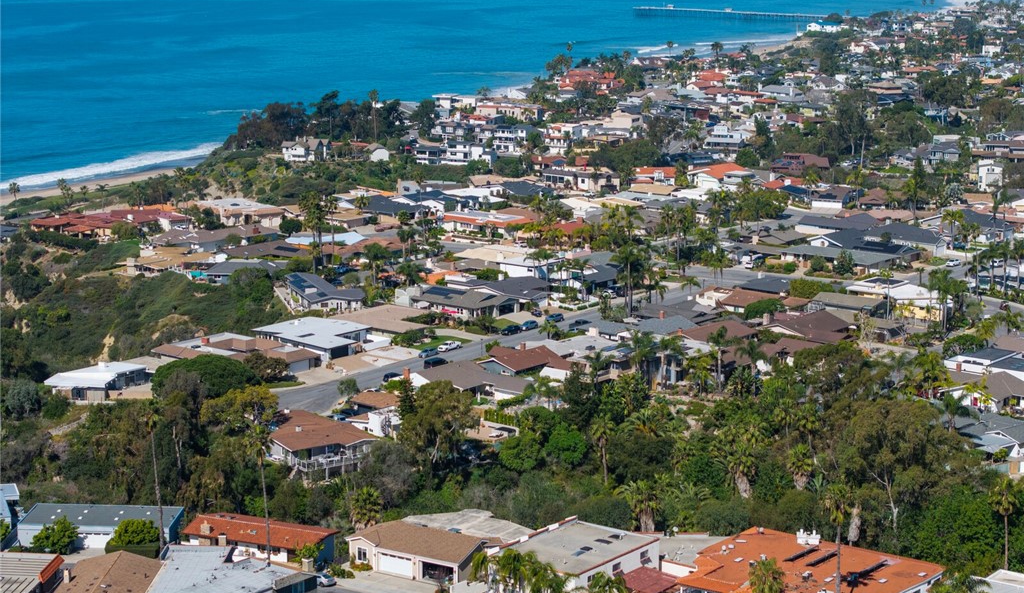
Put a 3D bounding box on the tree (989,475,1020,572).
[{"bbox_3d":[63.300,29.290,267.200,4.000,12.800,4.000,0,11,0],"label":"tree"}]

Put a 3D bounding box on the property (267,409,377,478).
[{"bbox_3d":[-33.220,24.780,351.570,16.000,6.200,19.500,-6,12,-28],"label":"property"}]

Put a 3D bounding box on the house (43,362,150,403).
[{"bbox_3d":[-80.300,16.350,400.410,12.900,3.800,18.600,3,11,15],"label":"house"}]

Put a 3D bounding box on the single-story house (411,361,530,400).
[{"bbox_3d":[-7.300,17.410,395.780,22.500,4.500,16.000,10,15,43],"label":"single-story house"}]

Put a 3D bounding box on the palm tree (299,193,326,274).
[{"bbox_3d":[-50.830,-16.180,529.320,6.800,21.000,6.800,0,11,0],"label":"palm tree"}]

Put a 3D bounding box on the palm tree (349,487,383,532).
[{"bbox_3d":[-19.260,28.720,272.250,4.300,8.000,4.300,0,11,0],"label":"palm tree"}]

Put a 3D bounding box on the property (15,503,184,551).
[{"bbox_3d":[-56.900,32.040,288.050,21.000,3.800,10.400,1,11,3],"label":"property"}]

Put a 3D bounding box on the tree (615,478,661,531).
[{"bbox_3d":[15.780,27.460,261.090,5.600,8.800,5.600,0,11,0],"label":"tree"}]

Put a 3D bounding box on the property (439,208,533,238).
[{"bbox_3d":[-7.340,-22.950,642.460,22.910,4.900,15.410,7,13,33],"label":"property"}]

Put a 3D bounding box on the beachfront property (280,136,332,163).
[{"bbox_3d":[-72.700,-52.550,731.470,17.500,8.300,13.000,3,11,14],"label":"beachfront property"}]

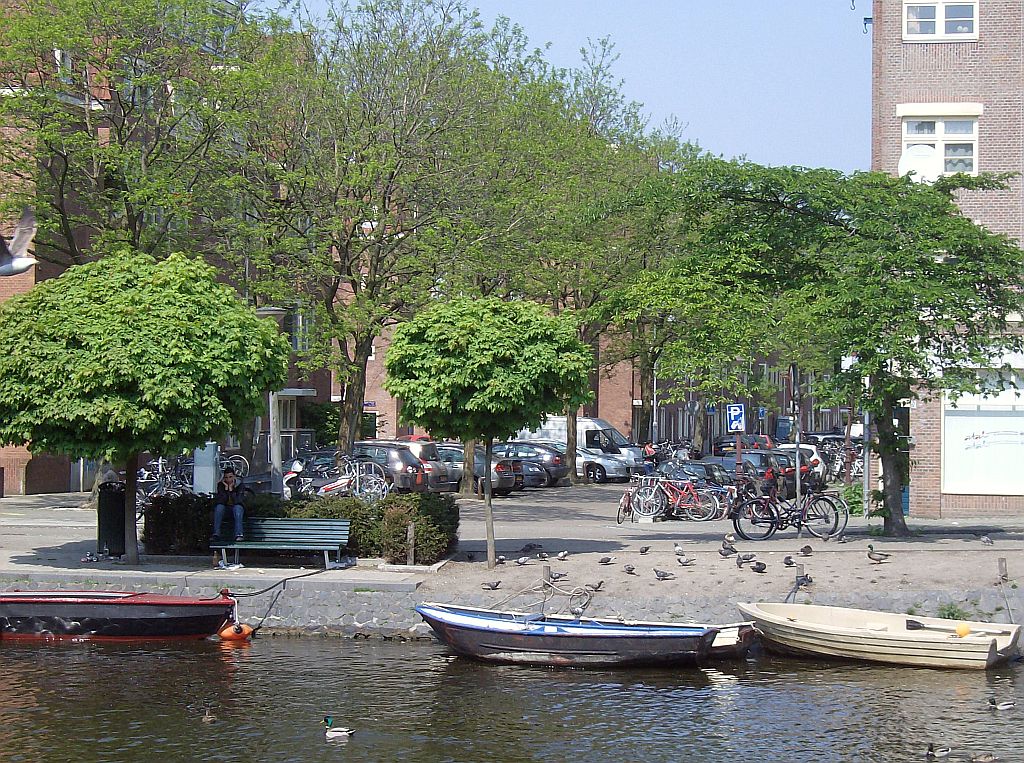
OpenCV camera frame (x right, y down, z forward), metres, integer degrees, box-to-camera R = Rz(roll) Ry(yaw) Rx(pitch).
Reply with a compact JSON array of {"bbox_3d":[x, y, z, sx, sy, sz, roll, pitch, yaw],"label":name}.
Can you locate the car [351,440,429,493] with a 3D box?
[{"bbox_3d":[-4.506,2.447,70.000,4.300,1.520,1.760,0,-1,31],"label":"car"}]

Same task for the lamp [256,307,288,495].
[{"bbox_3d":[-4.601,0.657,48.500,0.620,4.200,0.620,1,-1,0],"label":"lamp"}]

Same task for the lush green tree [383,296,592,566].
[{"bbox_3d":[-0.366,0.747,37.500,3.100,4.000,3.100,1,-1,0],"label":"lush green tree"}]

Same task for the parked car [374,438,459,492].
[{"bbox_3d":[-3.711,2.575,76.000,4.300,1.500,1.750,0,-1,28],"label":"parked car"}]

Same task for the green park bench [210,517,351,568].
[{"bbox_3d":[-3.534,2.473,38.300,2.000,0.770,0.620,0,-1,11],"label":"green park bench"}]

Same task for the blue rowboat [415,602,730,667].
[{"bbox_3d":[0.751,3.372,33.297,4.300,0.660,1.550,0,-1,22],"label":"blue rowboat"}]

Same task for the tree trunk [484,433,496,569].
[{"bbox_3d":[-0.321,1.809,37.500,0.140,1.980,0.140,1,-1,0],"label":"tree trunk"}]

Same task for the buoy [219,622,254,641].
[{"bbox_3d":[-3.844,3.502,35.000,0.500,0.270,0.420,0,-1,0],"label":"buoy"}]

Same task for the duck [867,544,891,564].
[{"bbox_3d":[5.742,2.710,39.300,0.400,0.310,0.170,1,-1,-5],"label":"duck"}]

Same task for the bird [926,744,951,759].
[{"bbox_3d":[4.131,3.589,24.300,0.340,0.170,0.160,1,-1,-45],"label":"bird"}]

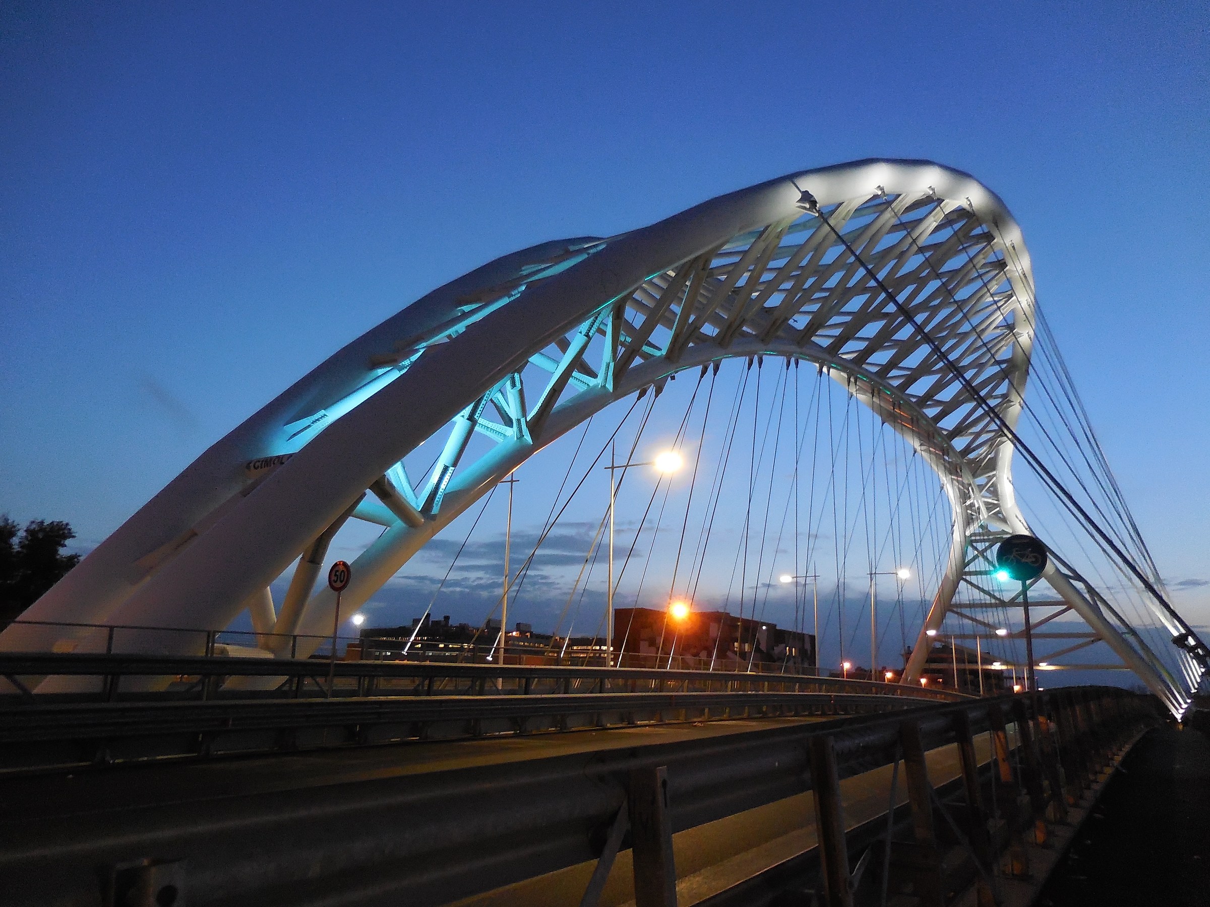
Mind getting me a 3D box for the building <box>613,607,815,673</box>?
[{"bbox_3d":[25.499,39.388,166.394,17.000,15.000,98.000,-3,-13,20],"label":"building"}]

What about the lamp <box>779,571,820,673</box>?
[{"bbox_3d":[11.313,10.225,50.127,2.350,7.900,0.400,-7,-15,33],"label":"lamp"}]

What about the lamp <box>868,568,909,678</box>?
[{"bbox_3d":[15.148,9.486,46.162,2.300,7.900,0.400,-7,-15,33],"label":"lamp"}]

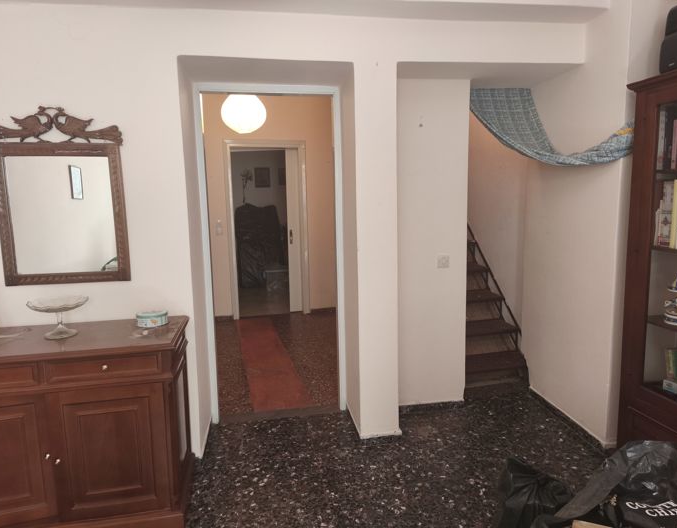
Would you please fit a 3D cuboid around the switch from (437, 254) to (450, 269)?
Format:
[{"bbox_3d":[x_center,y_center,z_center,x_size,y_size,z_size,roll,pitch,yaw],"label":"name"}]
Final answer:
[{"bbox_3d":[0.683,-0.013,3.028,0.083,0.083,0.015,-3,7,-11],"label":"switch"}]

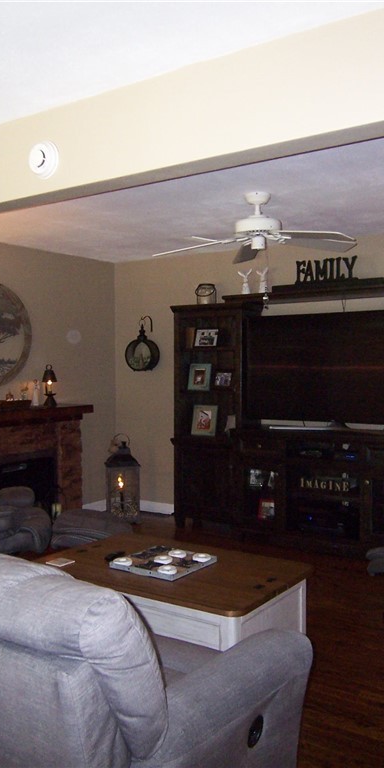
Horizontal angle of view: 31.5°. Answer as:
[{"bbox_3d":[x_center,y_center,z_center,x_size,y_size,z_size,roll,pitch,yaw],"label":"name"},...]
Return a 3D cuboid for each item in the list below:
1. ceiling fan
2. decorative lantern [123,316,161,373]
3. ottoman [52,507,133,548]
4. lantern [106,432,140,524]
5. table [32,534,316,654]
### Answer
[{"bbox_3d":[0.366,-0.930,3.912,1.264,0.328,1.264,1,2,35],"label":"ceiling fan"},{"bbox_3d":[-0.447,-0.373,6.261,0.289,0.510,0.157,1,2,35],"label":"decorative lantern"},{"bbox_3d":[-0.676,1.070,4.508,0.480,0.431,0.549,-1,2,-12],"label":"ottoman"},{"bbox_3d":[-0.627,0.846,6.154,0.304,0.784,0.304,-1,2,-13],"label":"lantern"},{"bbox_3d":[-0.118,1.092,3.247,1.220,0.465,0.710,1,2,34],"label":"table"}]

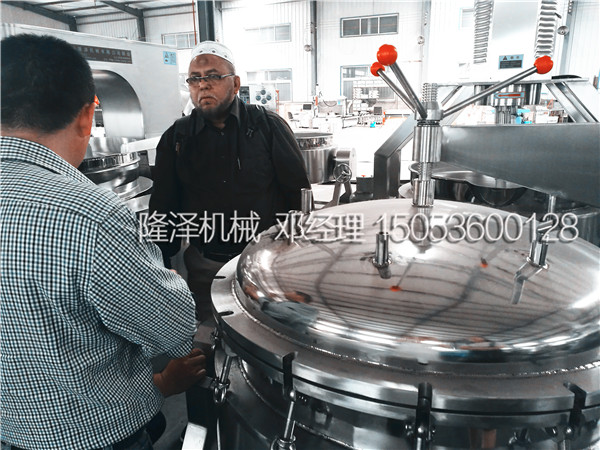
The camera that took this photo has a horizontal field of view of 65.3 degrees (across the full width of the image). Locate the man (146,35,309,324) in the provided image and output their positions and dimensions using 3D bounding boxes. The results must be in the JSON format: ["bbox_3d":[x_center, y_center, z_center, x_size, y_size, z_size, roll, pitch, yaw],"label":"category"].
[{"bbox_3d":[-0.262,0.214,1.833,0.580,1.750,0.380,1,15,7],"label":"man"}]

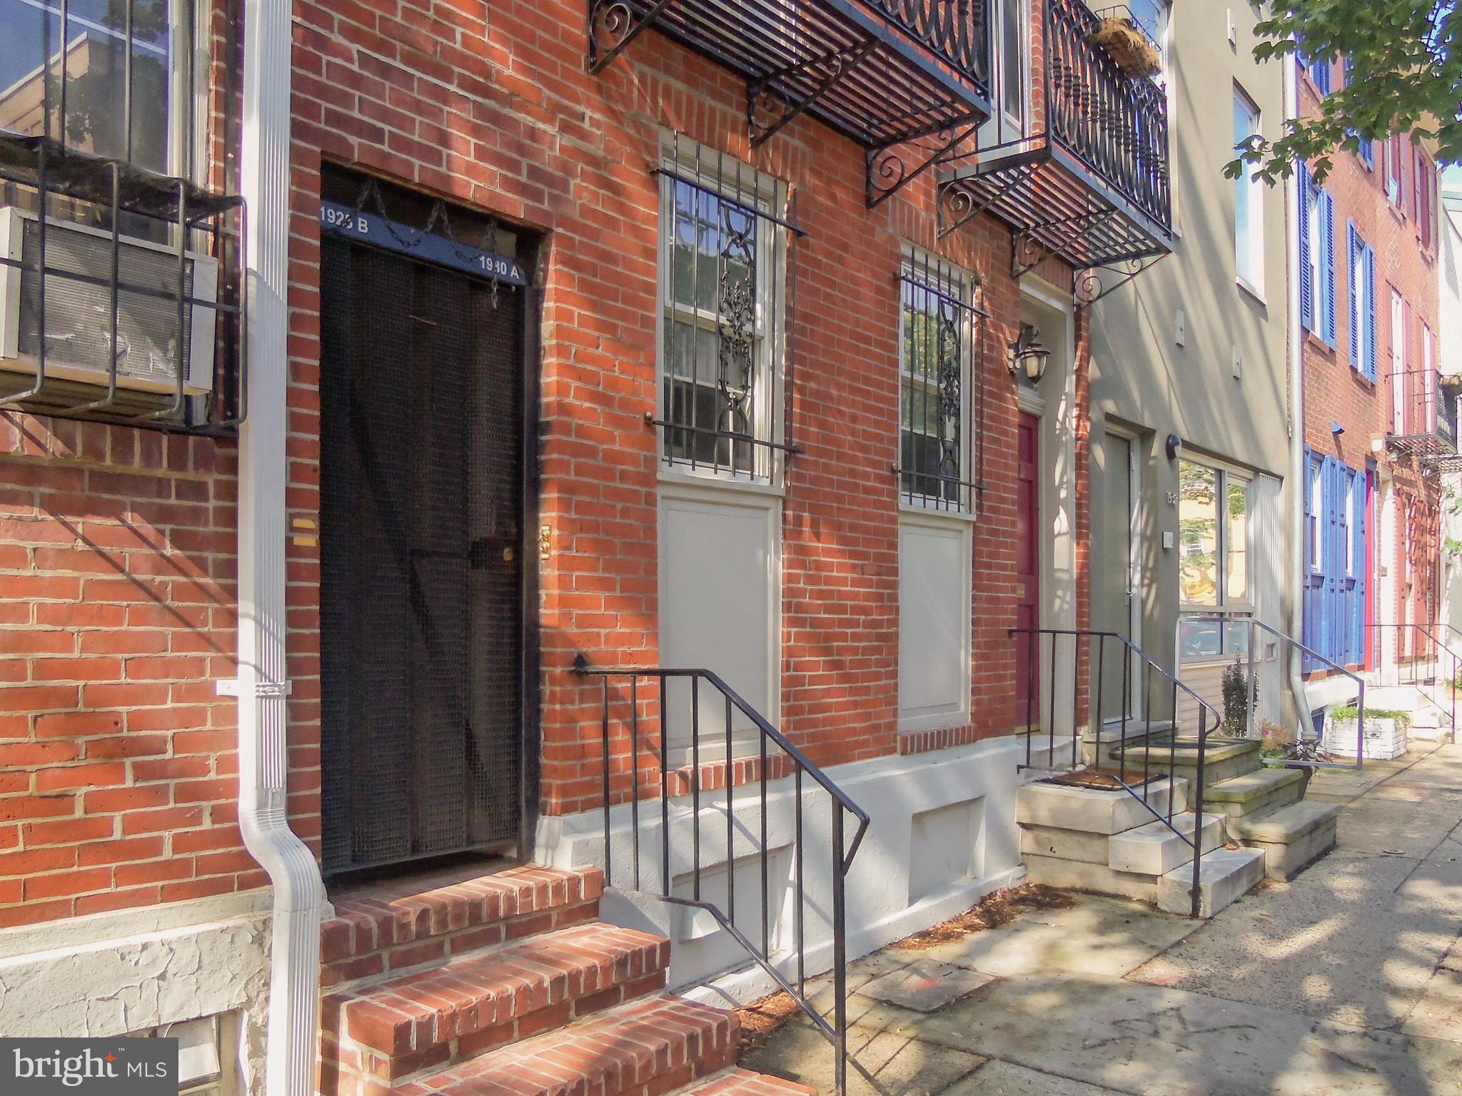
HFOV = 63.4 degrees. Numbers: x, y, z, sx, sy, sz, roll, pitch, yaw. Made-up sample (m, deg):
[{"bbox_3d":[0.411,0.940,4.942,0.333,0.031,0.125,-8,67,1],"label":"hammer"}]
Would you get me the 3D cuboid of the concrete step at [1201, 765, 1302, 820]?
[{"bbox_3d":[3.532,1.649,7.979,0.300,0.200,1.480,-2,-3,39],"label":"concrete step"}]

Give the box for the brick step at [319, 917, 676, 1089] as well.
[{"bbox_3d":[-0.653,1.323,3.484,0.334,0.181,1.051,-2,-4,38],"label":"brick step"}]

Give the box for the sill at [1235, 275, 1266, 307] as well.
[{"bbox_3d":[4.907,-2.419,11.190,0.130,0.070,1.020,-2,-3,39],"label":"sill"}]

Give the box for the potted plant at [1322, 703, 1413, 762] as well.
[{"bbox_3d":[7.516,2.149,13.976,0.760,0.540,1.200,-2,-3,39],"label":"potted plant"}]

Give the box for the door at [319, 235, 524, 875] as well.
[{"bbox_3d":[-1.008,0.042,3.915,0.050,1.980,0.840,-2,-4,38],"label":"door"}]

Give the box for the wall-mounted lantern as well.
[{"bbox_3d":[1.786,-1.165,7.081,0.230,0.360,0.190,-2,-3,39],"label":"wall-mounted lantern"}]

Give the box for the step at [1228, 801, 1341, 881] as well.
[{"bbox_3d":[3.731,1.932,7.864,0.305,0.285,1.400,-2,-4,38],"label":"step"}]

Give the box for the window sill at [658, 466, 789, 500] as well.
[{"bbox_3d":[-0.034,-0.271,5.078,0.100,0.060,0.850,-2,-3,39],"label":"window sill"}]

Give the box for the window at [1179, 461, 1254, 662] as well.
[{"bbox_3d":[4.366,0.140,10.635,0.110,1.700,2.180,-2,-3,39],"label":"window"}]

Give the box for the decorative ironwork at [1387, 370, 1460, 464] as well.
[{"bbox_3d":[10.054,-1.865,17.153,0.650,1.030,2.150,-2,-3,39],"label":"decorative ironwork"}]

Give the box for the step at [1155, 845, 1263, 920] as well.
[{"bbox_3d":[2.803,1.920,6.849,0.285,0.187,1.140,-2,-4,38],"label":"step"}]

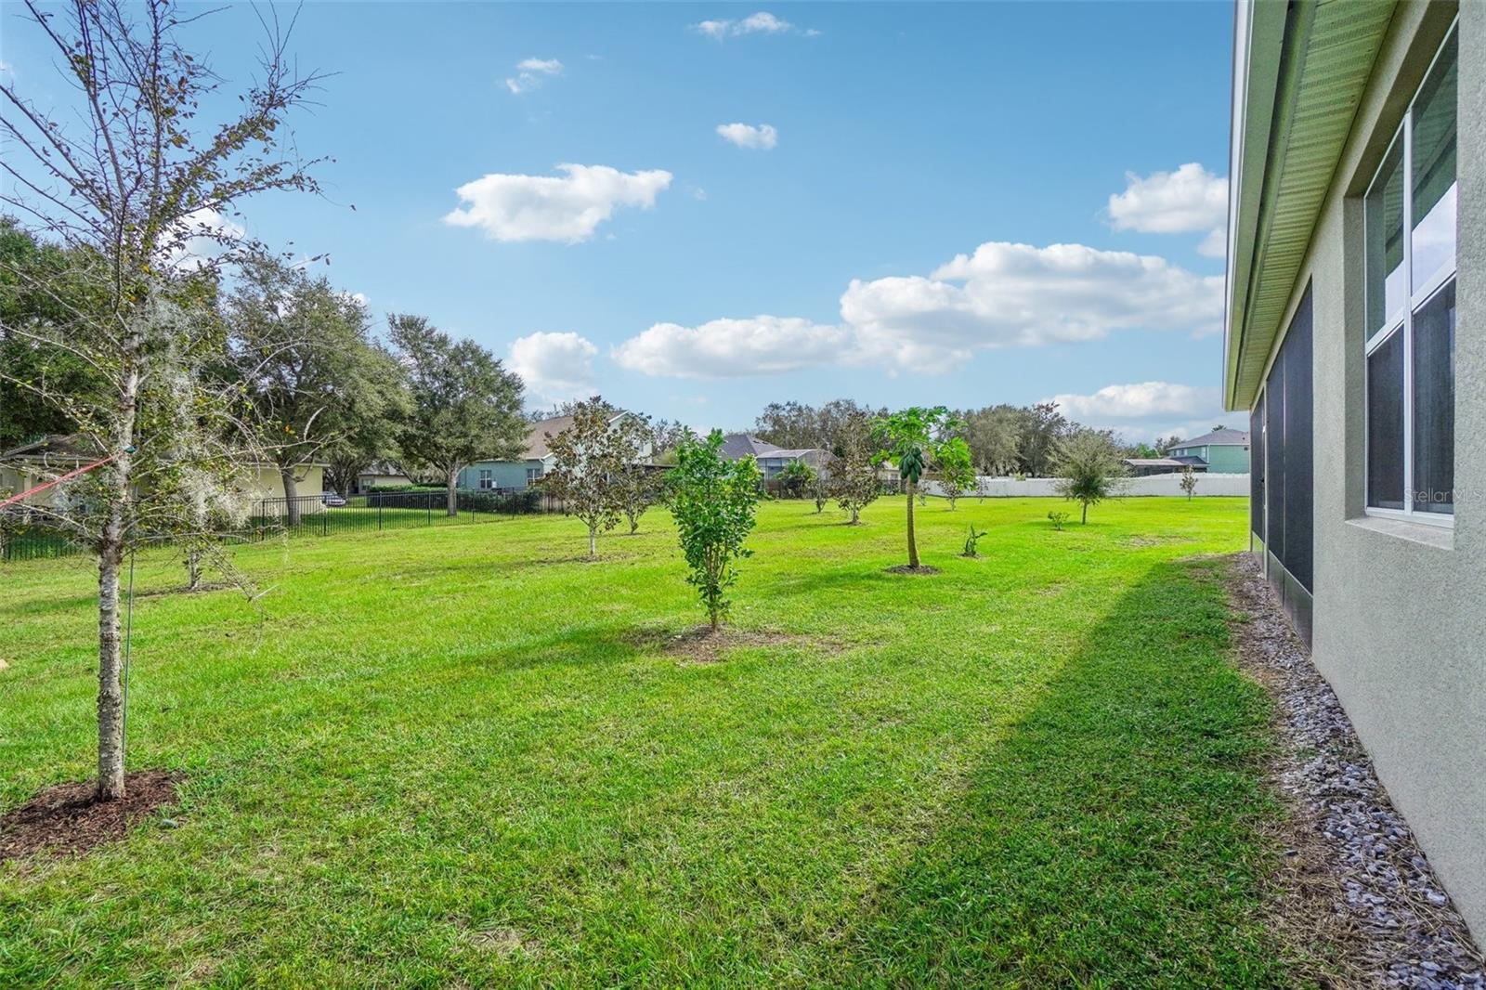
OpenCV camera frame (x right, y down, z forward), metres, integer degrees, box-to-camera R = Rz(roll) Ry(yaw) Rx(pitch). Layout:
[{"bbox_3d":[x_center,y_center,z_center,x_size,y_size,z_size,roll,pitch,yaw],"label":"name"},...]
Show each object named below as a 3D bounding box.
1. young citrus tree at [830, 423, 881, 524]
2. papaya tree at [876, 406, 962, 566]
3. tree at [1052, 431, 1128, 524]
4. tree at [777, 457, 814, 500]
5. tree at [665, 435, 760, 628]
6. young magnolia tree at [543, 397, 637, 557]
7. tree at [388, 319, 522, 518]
[{"bbox_3d":[3.783,-0.744,20.900,1.725,3.448,1.725,0,0,0],"label":"young citrus tree"},{"bbox_3d":[2.918,-0.123,10.100,1.459,2.632,1.386,0,0,0],"label":"papaya tree"},{"bbox_3d":[11.686,-0.585,20.800,2.575,3.120,2.575,0,0,0],"label":"tree"},{"bbox_3d":[3.292,-1.024,39.000,2.414,2.632,2.414,0,0,0],"label":"tree"},{"bbox_3d":[-0.246,0.305,5.470,0.831,1.759,0.790,0,0,0],"label":"tree"},{"bbox_3d":[-2.962,-0.357,12.100,1.861,3.096,1.768,0,0,0],"label":"young magnolia tree"},{"bbox_3d":[-12.973,-3.648,28.000,6.250,9.186,6.250,0,0,0],"label":"tree"}]

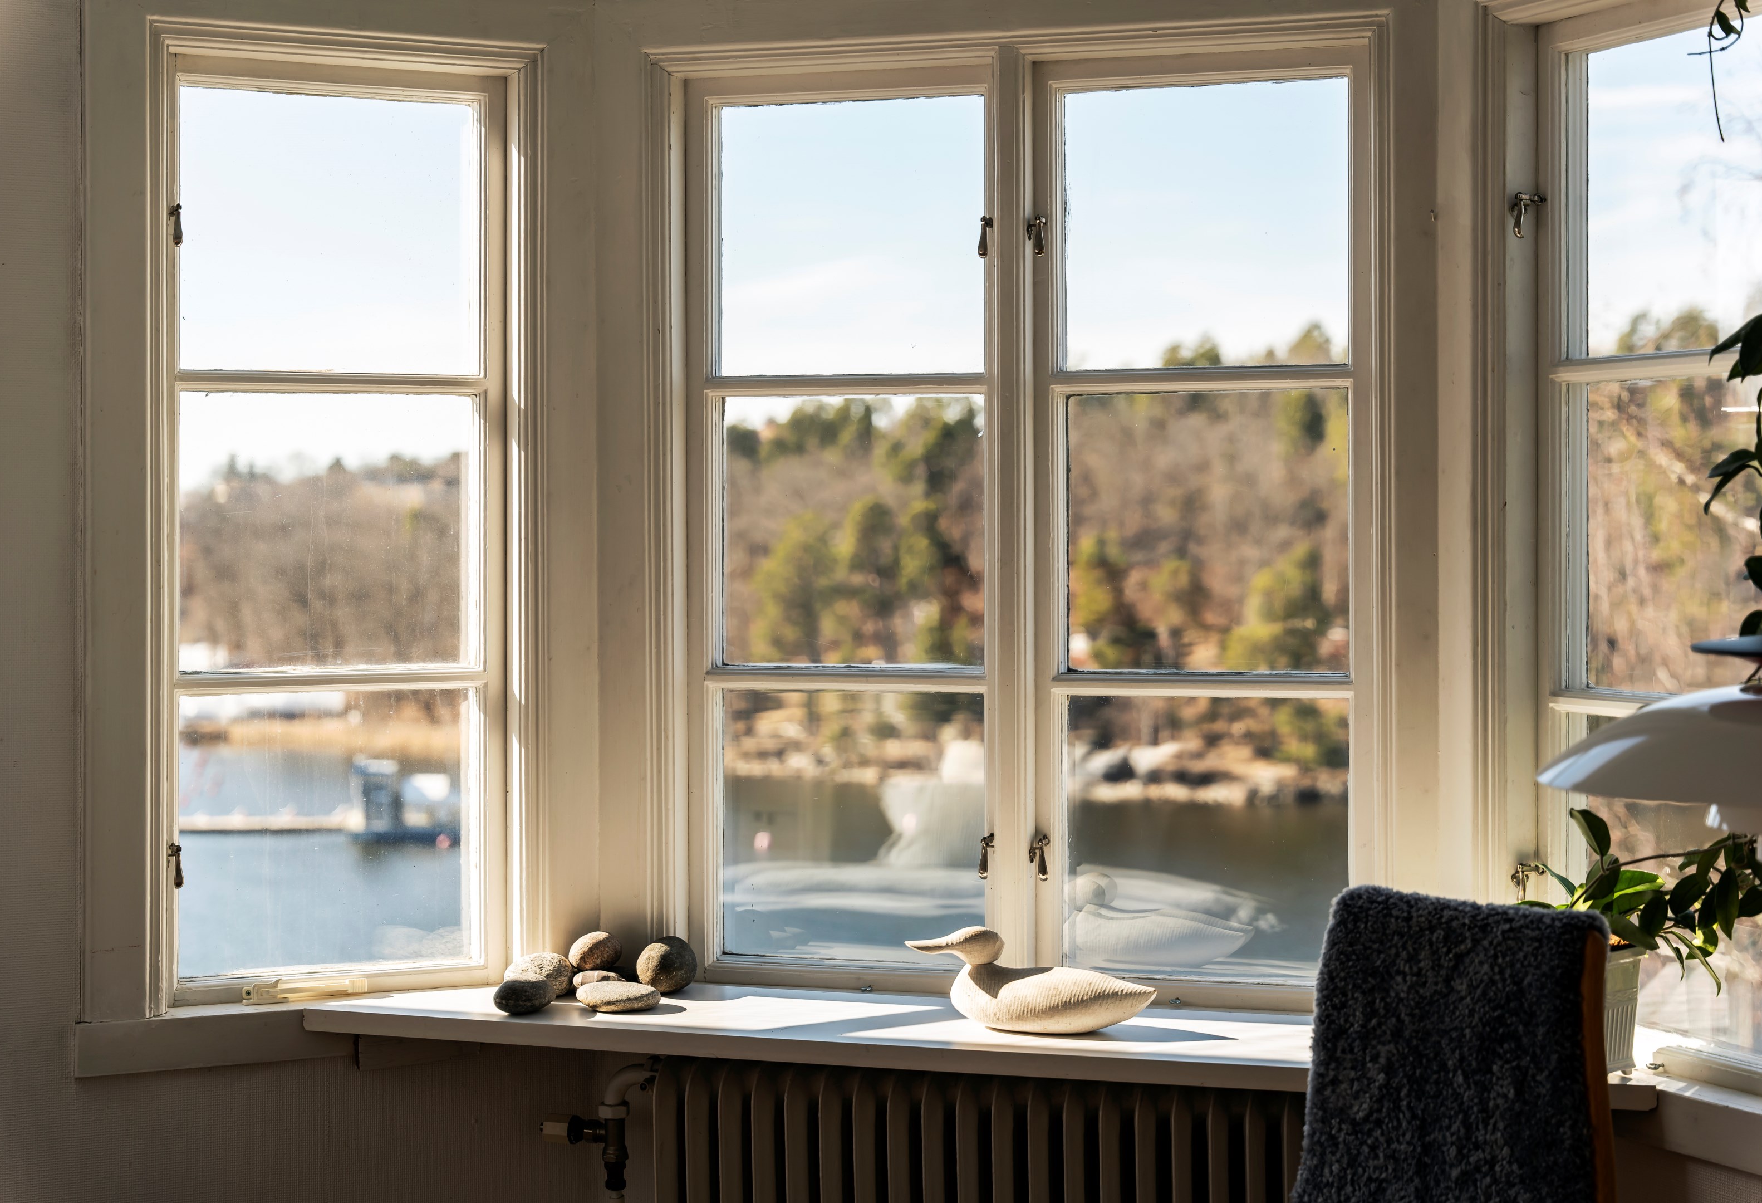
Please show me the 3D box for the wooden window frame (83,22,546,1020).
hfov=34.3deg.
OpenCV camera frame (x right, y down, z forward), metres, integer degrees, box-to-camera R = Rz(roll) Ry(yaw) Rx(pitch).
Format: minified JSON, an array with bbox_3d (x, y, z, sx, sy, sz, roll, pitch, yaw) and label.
[{"bbox_3d":[-0.738,-0.102,3.761,0.598,1.262,0.120,-1,2,-24],"label":"wooden window frame"}]

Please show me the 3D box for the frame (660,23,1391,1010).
[{"bbox_3d":[0.172,-0.101,3.744,0.991,1.262,0.120,0,2,17],"label":"frame"}]

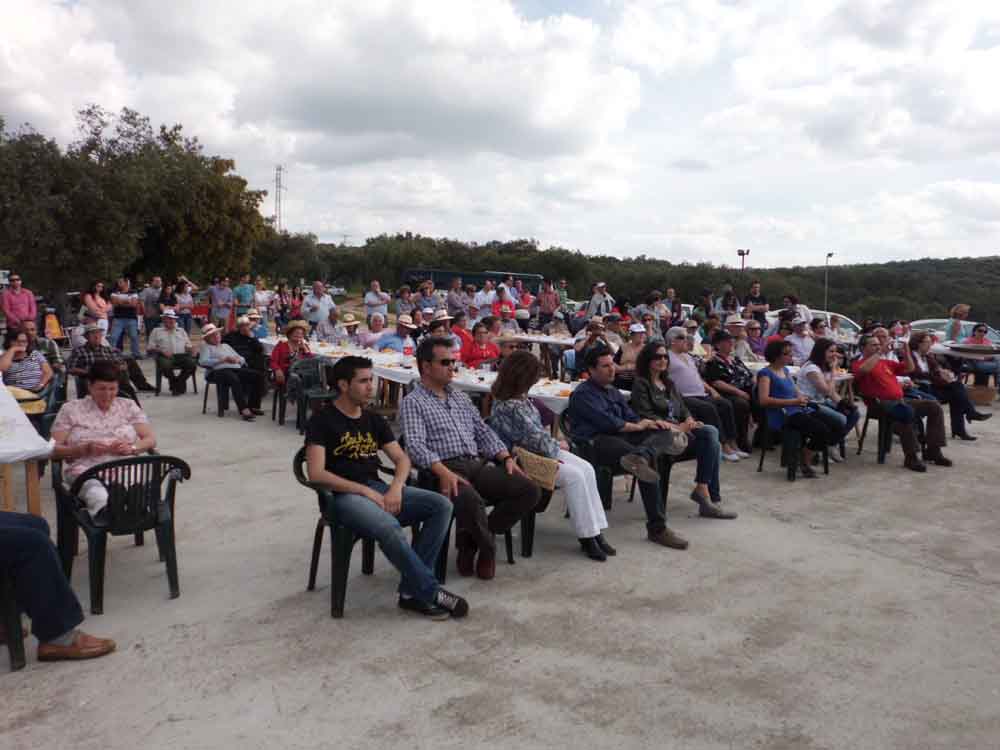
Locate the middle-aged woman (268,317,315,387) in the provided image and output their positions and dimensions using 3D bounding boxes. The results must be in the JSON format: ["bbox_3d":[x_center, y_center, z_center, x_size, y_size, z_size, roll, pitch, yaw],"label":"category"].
[{"bbox_3d":[-2.425,-0.023,8.950,0.540,1.240,0.760,-3,8,-30],"label":"middle-aged woman"}]

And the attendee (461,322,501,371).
[{"bbox_3d":[-0.193,0.031,8.800,0.500,1.260,0.720,0,7,-14],"label":"attendee"}]

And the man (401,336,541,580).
[{"bbox_3d":[-0.155,0.475,4.419,0.680,1.350,0.740,-5,9,-38],"label":"man"}]

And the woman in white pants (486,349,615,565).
[{"bbox_3d":[0.345,0.489,4.803,0.820,1.240,0.500,6,9,37],"label":"woman in white pants"}]

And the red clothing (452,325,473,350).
[{"bbox_3d":[-0.487,-0.404,10.014,0.430,0.530,0.310,-3,8,-37],"label":"red clothing"}]

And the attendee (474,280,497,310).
[{"bbox_3d":[-0.308,-1.272,17.162,0.520,1.720,0.360,-1,7,-20],"label":"attendee"}]

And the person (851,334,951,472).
[{"bbox_3d":[4.046,0.245,7.569,0.600,1.260,0.880,-2,7,-29],"label":"person"}]

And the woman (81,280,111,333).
[{"bbox_3d":[-6.793,-0.741,12.661,0.460,1.650,0.340,-5,9,-40],"label":"woman"}]

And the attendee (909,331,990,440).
[{"bbox_3d":[5.119,0.097,8.598,0.870,1.200,0.520,6,9,39],"label":"attendee"}]

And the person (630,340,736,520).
[{"bbox_3d":[1.367,0.407,5.656,0.530,1.240,0.870,-3,8,-37],"label":"person"}]

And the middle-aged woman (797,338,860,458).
[{"bbox_3d":[3.346,0.256,7.650,0.460,1.220,0.700,-4,8,-37],"label":"middle-aged woman"}]

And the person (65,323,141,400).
[{"bbox_3d":[-5.038,-0.108,9.543,0.580,1.180,0.850,-5,8,-43],"label":"person"}]

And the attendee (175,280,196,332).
[{"bbox_3d":[-6.847,-1.164,16.300,0.480,1.660,0.380,-2,7,-27],"label":"attendee"}]

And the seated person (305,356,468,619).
[{"bbox_3d":[-0.586,0.561,3.927,0.600,1.290,0.800,-6,10,-44],"label":"seated person"}]

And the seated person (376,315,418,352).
[{"bbox_3d":[-1.338,-0.156,10.100,0.550,1.290,0.750,-3,8,-30],"label":"seated person"}]

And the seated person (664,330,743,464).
[{"bbox_3d":[2.028,0.170,7.452,0.850,1.270,0.580,7,9,43],"label":"seated person"}]

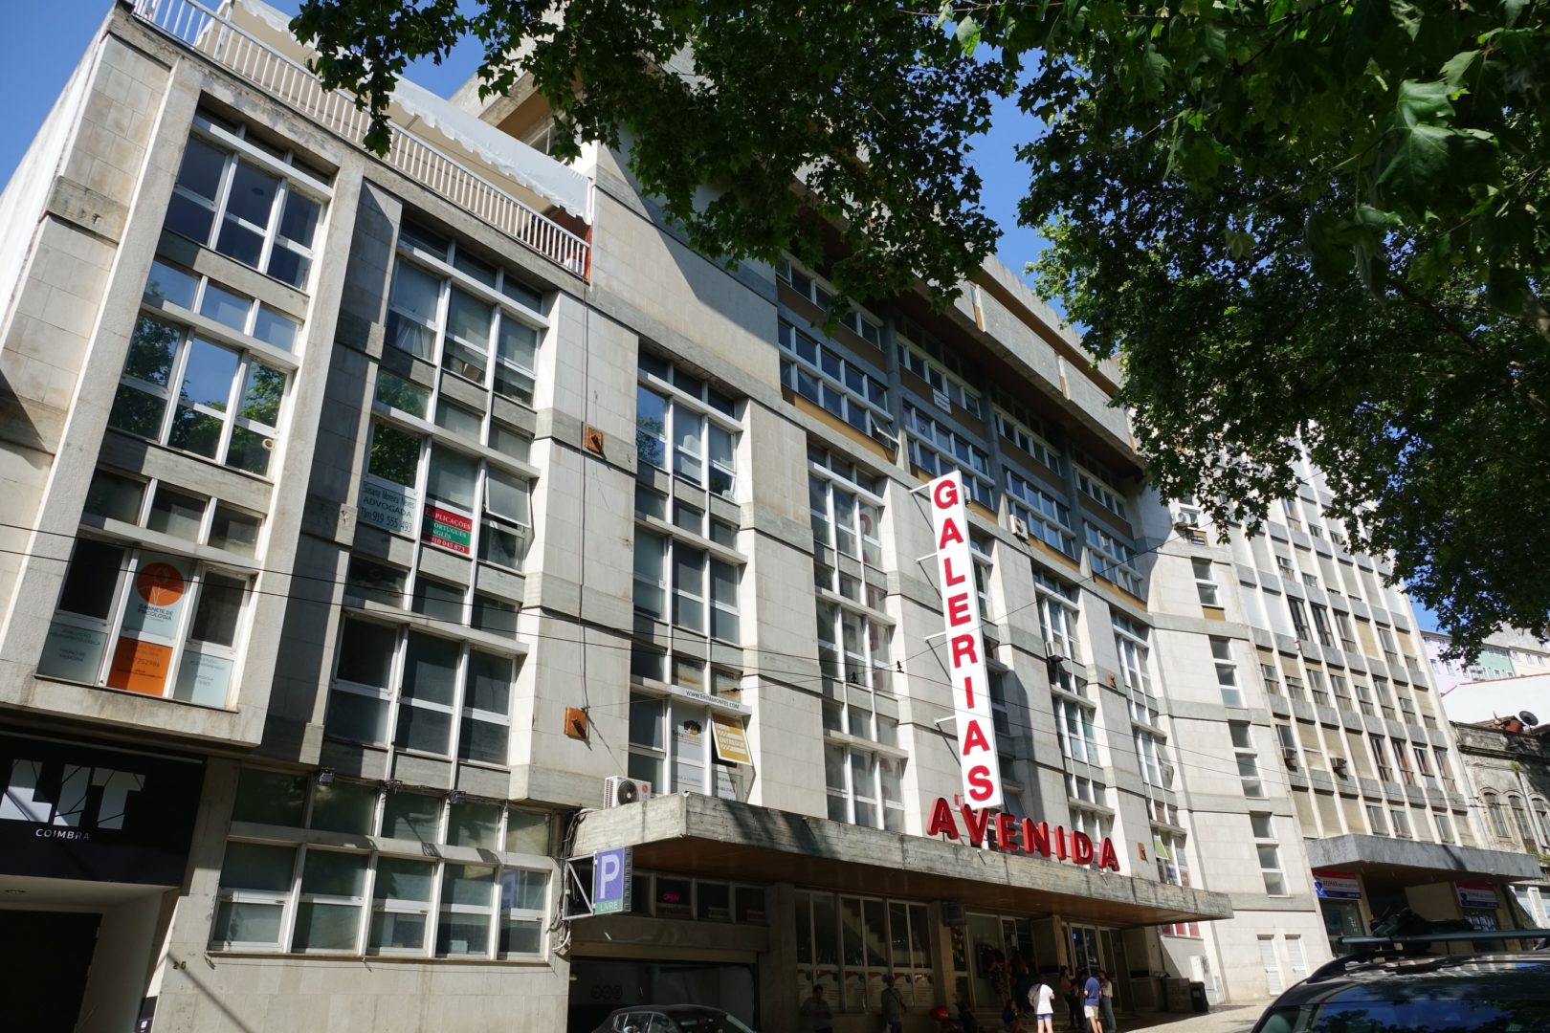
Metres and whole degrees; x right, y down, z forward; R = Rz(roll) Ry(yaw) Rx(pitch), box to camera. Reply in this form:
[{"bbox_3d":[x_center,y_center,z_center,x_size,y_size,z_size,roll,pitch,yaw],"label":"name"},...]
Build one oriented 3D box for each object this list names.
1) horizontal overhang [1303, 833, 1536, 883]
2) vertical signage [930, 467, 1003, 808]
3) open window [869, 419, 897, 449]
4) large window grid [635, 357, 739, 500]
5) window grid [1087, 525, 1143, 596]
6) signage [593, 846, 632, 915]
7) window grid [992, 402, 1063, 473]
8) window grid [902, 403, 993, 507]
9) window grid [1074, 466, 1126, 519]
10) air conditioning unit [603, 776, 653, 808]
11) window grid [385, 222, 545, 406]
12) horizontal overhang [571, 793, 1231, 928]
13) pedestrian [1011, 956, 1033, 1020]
[{"bbox_3d":[27.314,14.329,43.050,13.950,0.960,1.875,14,-31,-29],"label":"horizontal overhang"},{"bbox_3d":[5.146,3.094,28.127,1.005,9.450,0.200,-24,-34,36],"label":"vertical signage"},{"bbox_3d":[3.105,-2.449,29.195,0.320,0.830,0.952,-23,-32,37],"label":"open window"},{"bbox_3d":[-2.030,-2.050,24.642,0.220,2.750,3.550,-24,-34,36],"label":"large window grid"},{"bbox_3d":[14.007,1.868,42.480,0.220,2.200,4.500,-24,-34,36],"label":"window grid"},{"bbox_3d":[-2.487,5.604,15.849,0.700,0.910,0.150,-23,-32,37],"label":"signage"},{"bbox_3d":[9.068,-2.699,36.828,0.250,1.068,4.639,-23,-32,37],"label":"window grid"},{"bbox_3d":[5.928,-1.936,34.464,0.220,2.250,4.850,-24,-34,36],"label":"window grid"},{"bbox_3d":[12.798,-0.954,40.546,0.250,1.068,4.512,-23,-32,37],"label":"window grid"},{"bbox_3d":[-2.408,4.615,17.020,0.274,0.519,0.756,-23,-32,37],"label":"air conditioning unit"},{"bbox_3d":[-5.580,-3.727,19.070,0.250,2.646,3.092,-23,-32,37],"label":"window grid"},{"bbox_3d":[5.680,9.327,26.338,2.760,0.690,24.375,-24,-34,36],"label":"horizontal overhang"},{"bbox_3d":[6.709,12.750,28.063,0.380,1.690,0.500,-24,-34,36],"label":"pedestrian"}]

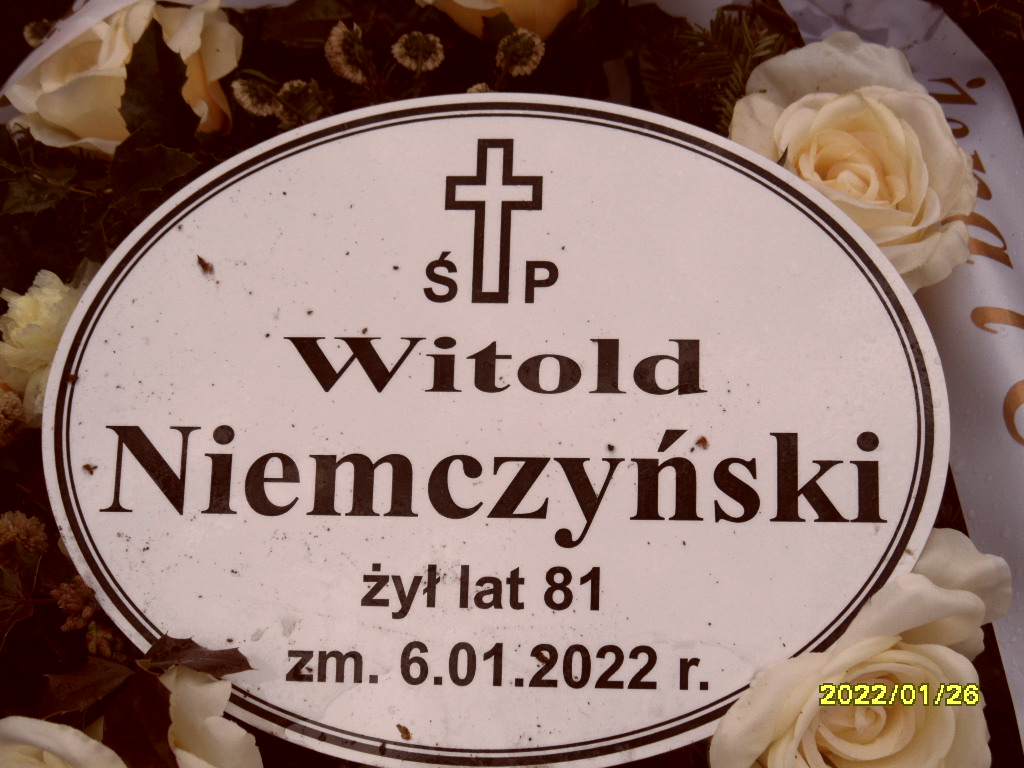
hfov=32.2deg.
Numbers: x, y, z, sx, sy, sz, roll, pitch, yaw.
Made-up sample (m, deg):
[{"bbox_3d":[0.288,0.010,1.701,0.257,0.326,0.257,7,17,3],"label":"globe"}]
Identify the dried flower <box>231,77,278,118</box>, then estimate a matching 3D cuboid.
[{"bbox_3d":[-0.093,-0.103,0.640,0.019,0.012,0.019,19,44,-19],"label":"dried flower"}]

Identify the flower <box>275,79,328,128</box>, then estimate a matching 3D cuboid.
[{"bbox_3d":[-0.076,-0.101,0.640,0.019,0.013,0.019,0,90,-37],"label":"flower"}]

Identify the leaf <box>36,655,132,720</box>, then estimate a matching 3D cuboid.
[{"bbox_3d":[-0.139,0.099,0.578,0.033,0.009,0.019,-25,73,-5],"label":"leaf"}]

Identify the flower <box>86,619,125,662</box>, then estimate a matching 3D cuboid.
[{"bbox_3d":[-0.133,0.084,0.580,0.013,0.013,0.013,-2,18,-5],"label":"flower"}]

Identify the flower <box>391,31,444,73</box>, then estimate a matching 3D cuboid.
[{"bbox_3d":[-0.034,-0.121,0.645,0.019,0.019,0.013,0,37,0],"label":"flower"}]

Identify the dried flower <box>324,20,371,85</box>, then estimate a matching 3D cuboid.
[{"bbox_3d":[-0.060,-0.120,0.645,0.013,0.022,0.022,-14,83,31],"label":"dried flower"}]

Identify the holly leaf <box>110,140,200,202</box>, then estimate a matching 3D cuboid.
[{"bbox_3d":[-0.127,-0.076,0.632,0.033,0.008,0.020,-15,73,-5],"label":"holly leaf"}]

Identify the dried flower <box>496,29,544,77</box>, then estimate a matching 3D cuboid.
[{"bbox_3d":[0.003,-0.120,0.645,0.018,0.018,0.013,4,18,11],"label":"dried flower"}]

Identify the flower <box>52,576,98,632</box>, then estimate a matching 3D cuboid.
[{"bbox_3d":[-0.143,0.072,0.583,0.017,0.015,0.017,5,66,-10],"label":"flower"}]

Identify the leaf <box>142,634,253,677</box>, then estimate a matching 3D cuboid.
[{"bbox_3d":[-0.100,0.087,0.566,0.037,0.010,0.019,4,60,2],"label":"leaf"}]

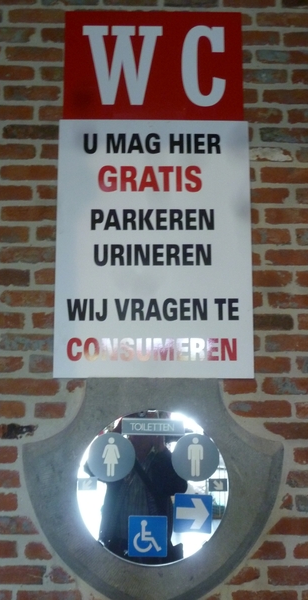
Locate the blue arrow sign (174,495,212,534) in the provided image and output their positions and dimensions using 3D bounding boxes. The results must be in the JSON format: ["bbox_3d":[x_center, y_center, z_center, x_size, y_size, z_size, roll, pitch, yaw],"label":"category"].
[{"bbox_3d":[0.103,0.561,1.734,0.098,0.098,0.010,0,-9,-1],"label":"blue arrow sign"}]

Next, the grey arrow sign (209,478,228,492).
[{"bbox_3d":[0.170,0.491,1.747,0.048,0.031,0.006,0,-9,-1],"label":"grey arrow sign"}]

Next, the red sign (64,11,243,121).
[{"bbox_3d":[-0.001,-0.690,1.936,0.523,0.341,0.020,0,-9,-1],"label":"red sign"}]

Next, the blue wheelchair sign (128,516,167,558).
[{"bbox_3d":[-0.016,0.618,1.723,0.102,0.102,0.010,0,-9,-1],"label":"blue wheelchair sign"}]

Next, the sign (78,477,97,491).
[{"bbox_3d":[-0.176,0.487,1.742,0.050,0.030,0.006,0,-9,-1],"label":"sign"}]

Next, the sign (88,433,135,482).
[{"bbox_3d":[-0.113,0.418,1.754,0.128,0.128,0.010,0,-9,-1],"label":"sign"}]

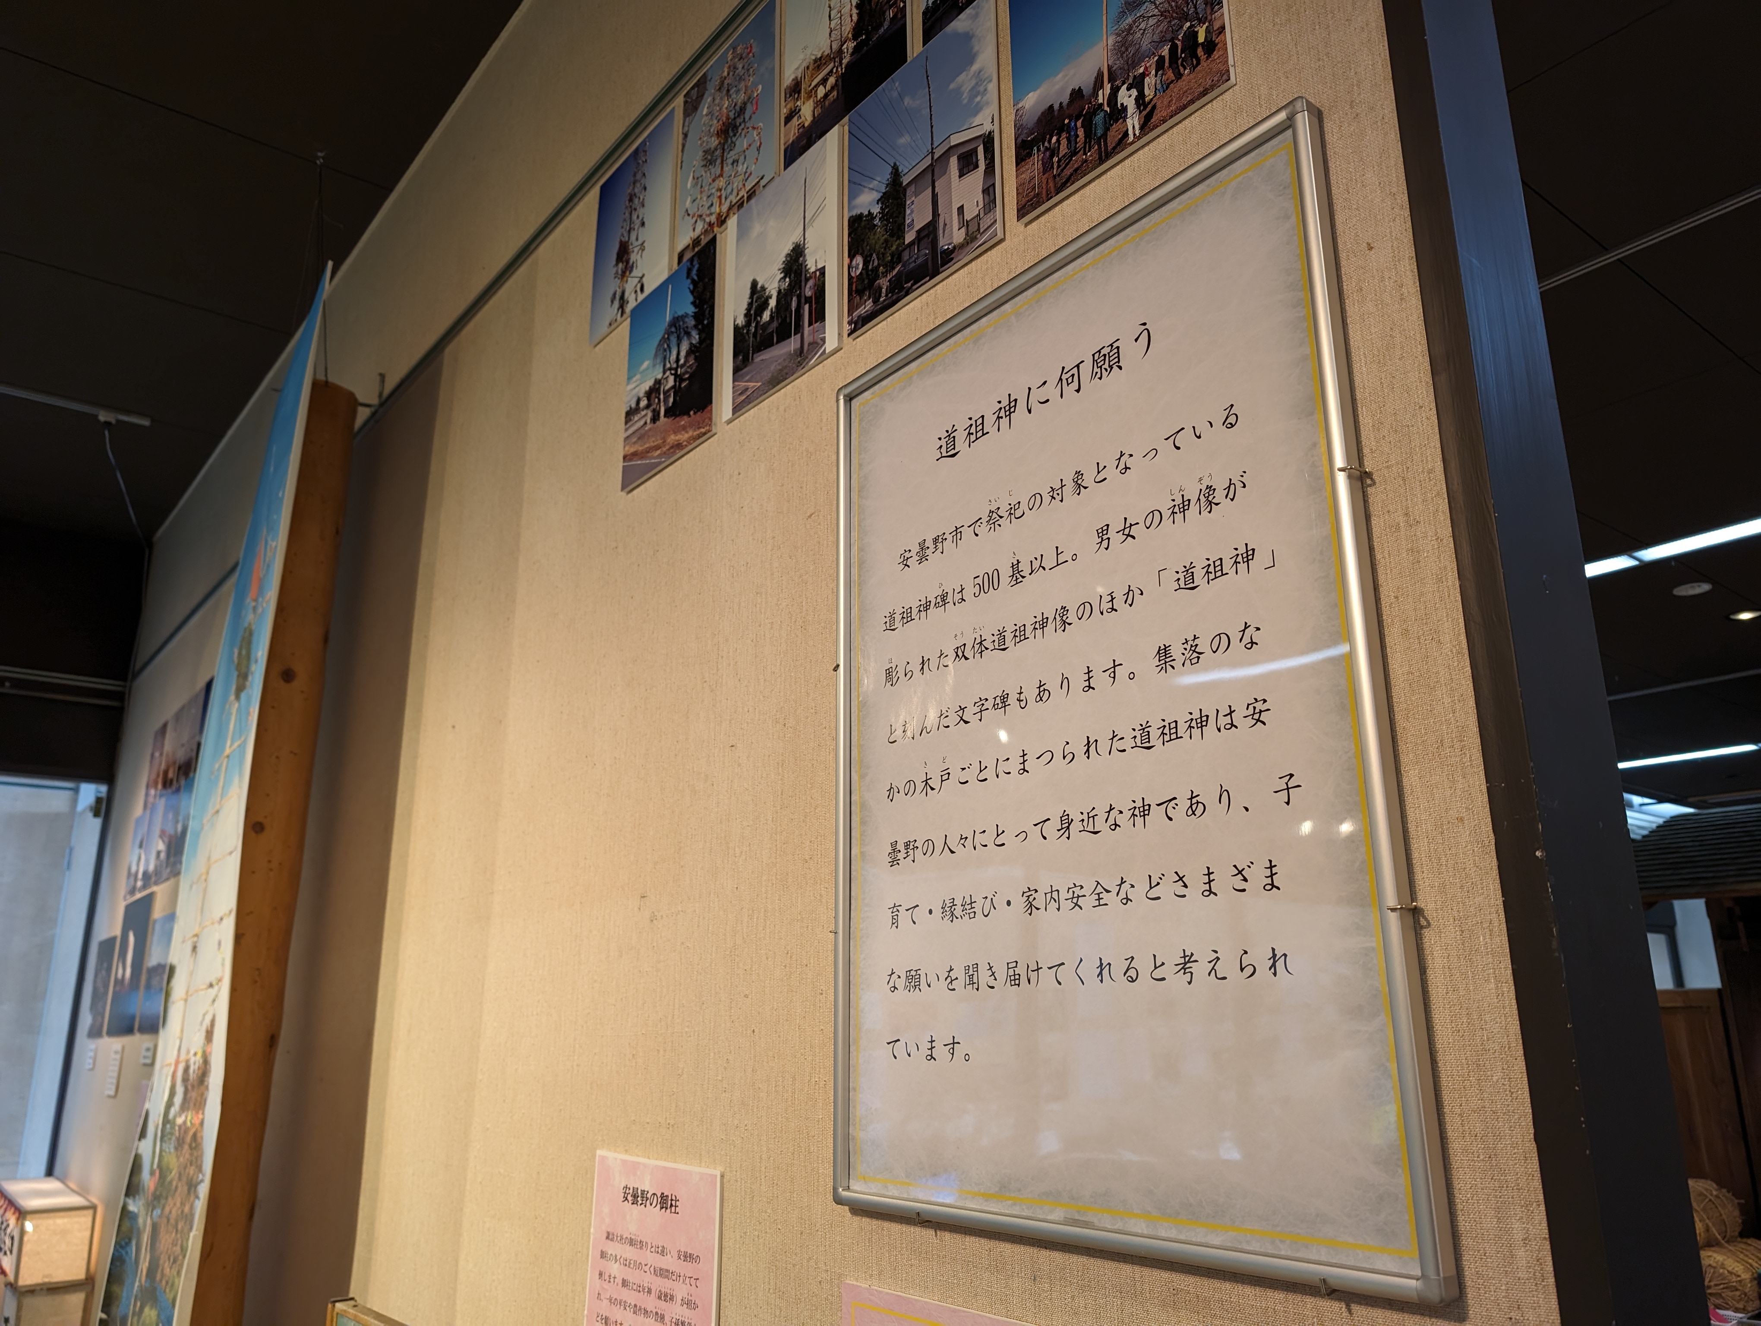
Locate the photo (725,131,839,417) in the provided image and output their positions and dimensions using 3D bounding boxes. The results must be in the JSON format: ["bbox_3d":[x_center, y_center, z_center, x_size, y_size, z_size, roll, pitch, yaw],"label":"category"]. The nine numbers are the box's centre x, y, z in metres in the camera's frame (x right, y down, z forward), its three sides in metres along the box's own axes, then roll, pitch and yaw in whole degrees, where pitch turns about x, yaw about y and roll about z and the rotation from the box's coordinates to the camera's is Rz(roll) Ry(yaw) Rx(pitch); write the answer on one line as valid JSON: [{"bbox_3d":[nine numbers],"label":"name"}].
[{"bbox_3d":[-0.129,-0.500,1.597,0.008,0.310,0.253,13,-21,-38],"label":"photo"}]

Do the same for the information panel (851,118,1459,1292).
[{"bbox_3d":[0.150,0.034,1.080,0.020,0.869,0.609,13,-21,-38],"label":"information panel"}]

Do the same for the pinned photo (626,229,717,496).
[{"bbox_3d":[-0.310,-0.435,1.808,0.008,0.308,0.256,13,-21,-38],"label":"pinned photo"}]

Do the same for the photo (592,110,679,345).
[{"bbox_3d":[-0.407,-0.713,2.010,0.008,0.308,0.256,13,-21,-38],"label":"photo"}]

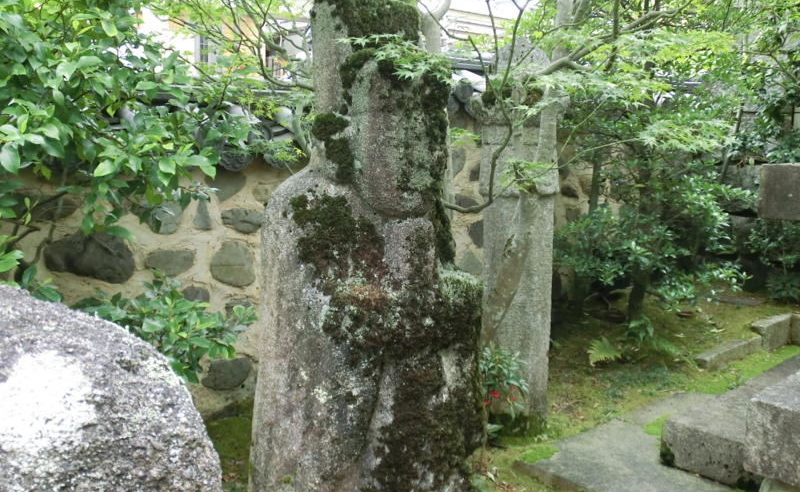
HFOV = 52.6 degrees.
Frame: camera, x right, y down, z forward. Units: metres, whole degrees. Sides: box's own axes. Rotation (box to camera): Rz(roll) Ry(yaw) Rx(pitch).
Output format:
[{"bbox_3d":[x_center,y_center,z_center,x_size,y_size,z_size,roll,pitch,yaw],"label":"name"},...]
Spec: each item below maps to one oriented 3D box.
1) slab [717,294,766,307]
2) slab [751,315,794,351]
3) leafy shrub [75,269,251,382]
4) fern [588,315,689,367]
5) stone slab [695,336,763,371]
[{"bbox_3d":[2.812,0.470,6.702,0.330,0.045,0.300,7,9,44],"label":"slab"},{"bbox_3d":[2.711,0.647,5.925,0.120,0.190,0.490,7,9,44],"label":"slab"},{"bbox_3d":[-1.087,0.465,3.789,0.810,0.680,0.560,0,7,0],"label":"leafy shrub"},{"bbox_3d":[1.598,0.640,5.420,0.620,0.290,0.440,0,7,0],"label":"fern"},{"bbox_3d":[2.239,0.725,5.518,0.110,0.100,0.860,7,9,44],"label":"stone slab"}]

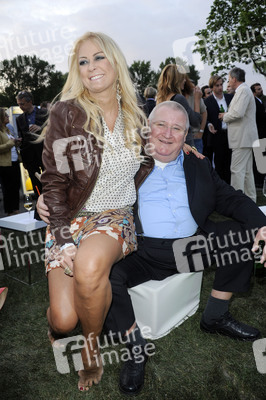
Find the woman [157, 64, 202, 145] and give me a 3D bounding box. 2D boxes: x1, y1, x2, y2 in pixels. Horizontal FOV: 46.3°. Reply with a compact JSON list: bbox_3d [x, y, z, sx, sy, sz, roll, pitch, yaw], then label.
[{"bbox_3d":[0.469,-0.408,3.027,0.460,1.732,0.470,-8,10,-28],"label":"woman"}]

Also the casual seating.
[{"bbox_3d":[0.098,0.532,1.894,0.420,0.295,0.420,6,13,43],"label":"casual seating"}]

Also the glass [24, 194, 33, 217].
[{"bbox_3d":[-0.805,0.050,2.400,0.069,0.188,0.069,-1,15,0],"label":"glass"}]

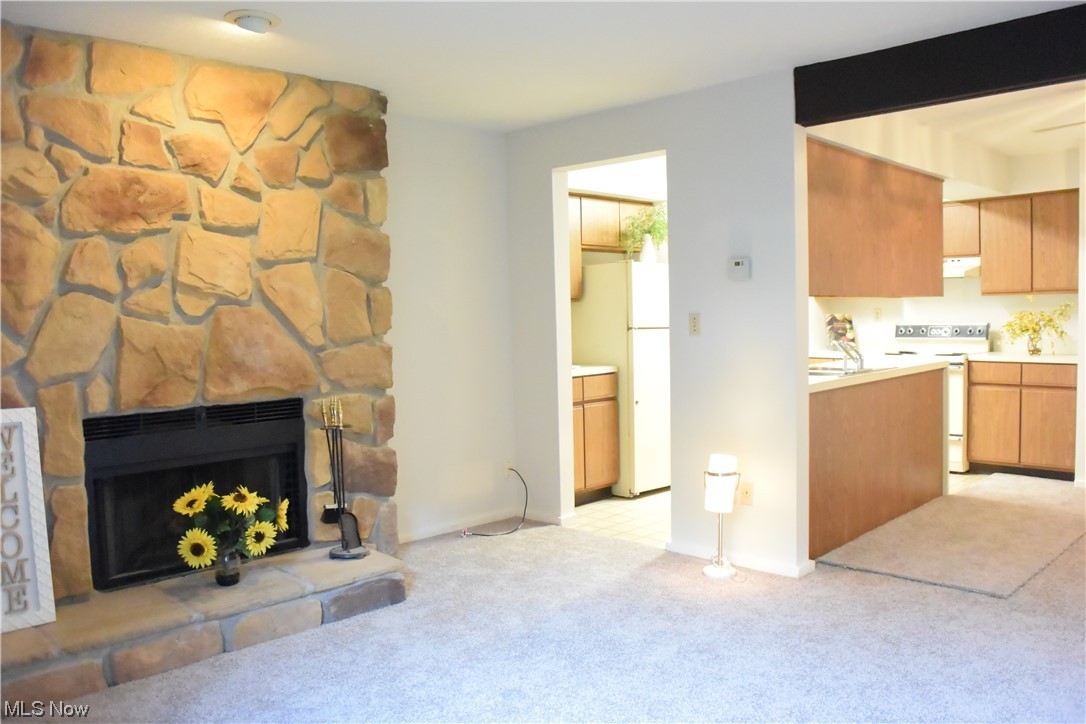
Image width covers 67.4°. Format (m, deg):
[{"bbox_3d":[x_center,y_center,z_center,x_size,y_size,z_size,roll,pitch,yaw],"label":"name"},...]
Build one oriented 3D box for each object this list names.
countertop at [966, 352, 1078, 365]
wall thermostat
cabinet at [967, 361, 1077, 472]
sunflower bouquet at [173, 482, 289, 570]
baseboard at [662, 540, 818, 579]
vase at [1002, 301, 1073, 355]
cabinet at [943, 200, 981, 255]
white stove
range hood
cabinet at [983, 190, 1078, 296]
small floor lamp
[{"bbox_3d":[3.662,-0.030,6.104,0.710,0.042,0.630,2,5,44],"label":"countertop"},{"bbox_3d":[0.991,-0.469,4.098,0.106,0.118,0.030,2,4,44],"label":"wall thermostat"},{"bbox_3d":[3.746,0.401,6.261,0.713,0.826,0.623,2,4,44],"label":"cabinet"},{"bbox_3d":[-1.364,0.724,3.577,0.460,0.385,0.380,-3,4,-31],"label":"sunflower bouquet"},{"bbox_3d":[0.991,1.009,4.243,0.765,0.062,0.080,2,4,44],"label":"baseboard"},{"bbox_3d":[3.692,-0.256,6.112,0.450,0.409,0.350,2,5,44],"label":"vase"},{"bbox_3d":[3.296,-1.073,6.787,0.730,0.445,0.318,2,4,44],"label":"cabinet"},{"bbox_3d":[3.177,0.275,6.727,0.759,1.152,0.694,2,4,44],"label":"white stove"},{"bbox_3d":[3.139,-0.745,6.604,0.760,0.155,0.530,2,5,44],"label":"range hood"},{"bbox_3d":[3.748,-0.886,6.162,0.700,0.755,0.320,2,5,44],"label":"cabinet"},{"bbox_3d":[0.885,0.749,4.046,0.170,0.593,0.165,0,3,14],"label":"small floor lamp"}]

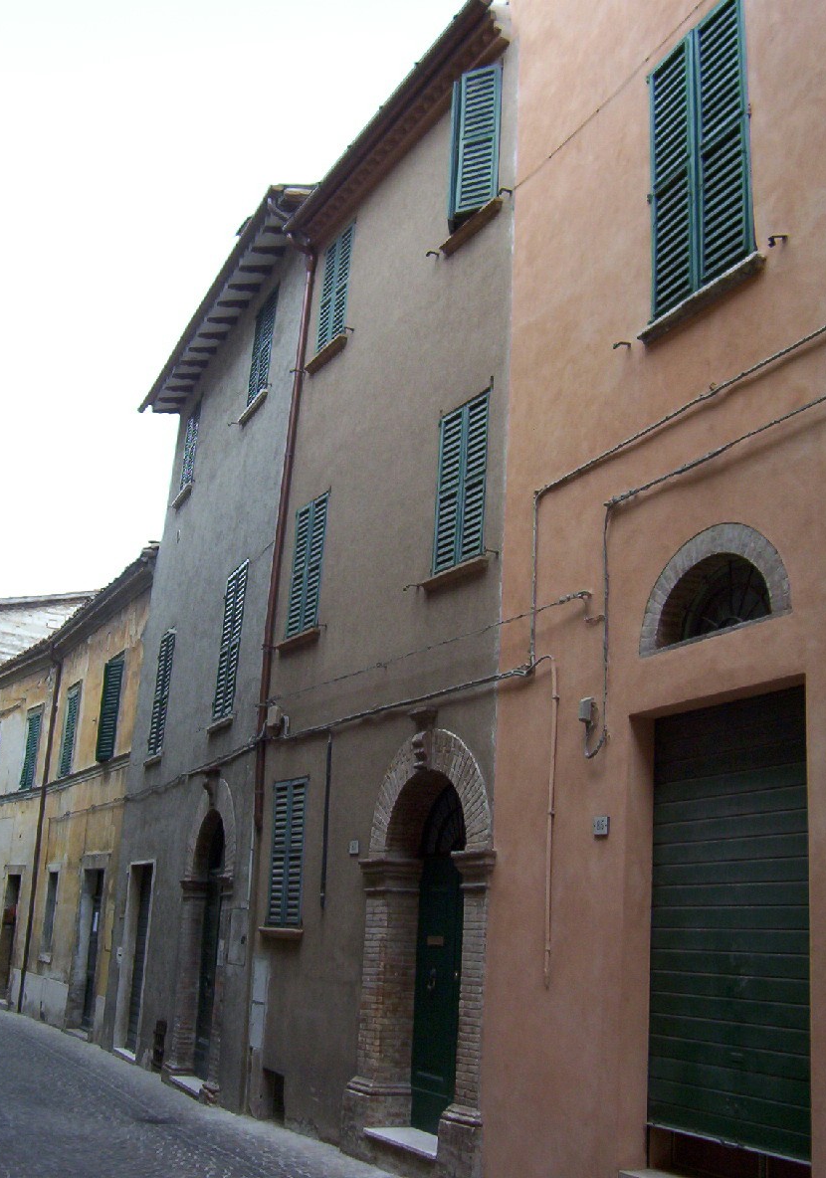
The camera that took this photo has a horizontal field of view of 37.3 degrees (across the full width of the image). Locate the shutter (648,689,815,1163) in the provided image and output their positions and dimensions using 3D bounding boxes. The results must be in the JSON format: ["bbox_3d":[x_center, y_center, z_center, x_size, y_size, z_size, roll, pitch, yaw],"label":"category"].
[{"bbox_3d":[1.732,1.752,6.608,0.080,2.310,1.430,10,-18,-24],"label":"shutter"}]

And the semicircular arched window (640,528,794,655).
[{"bbox_3d":[1.764,-0.029,7.011,0.200,0.650,1.320,10,-18,-24],"label":"semicircular arched window"}]

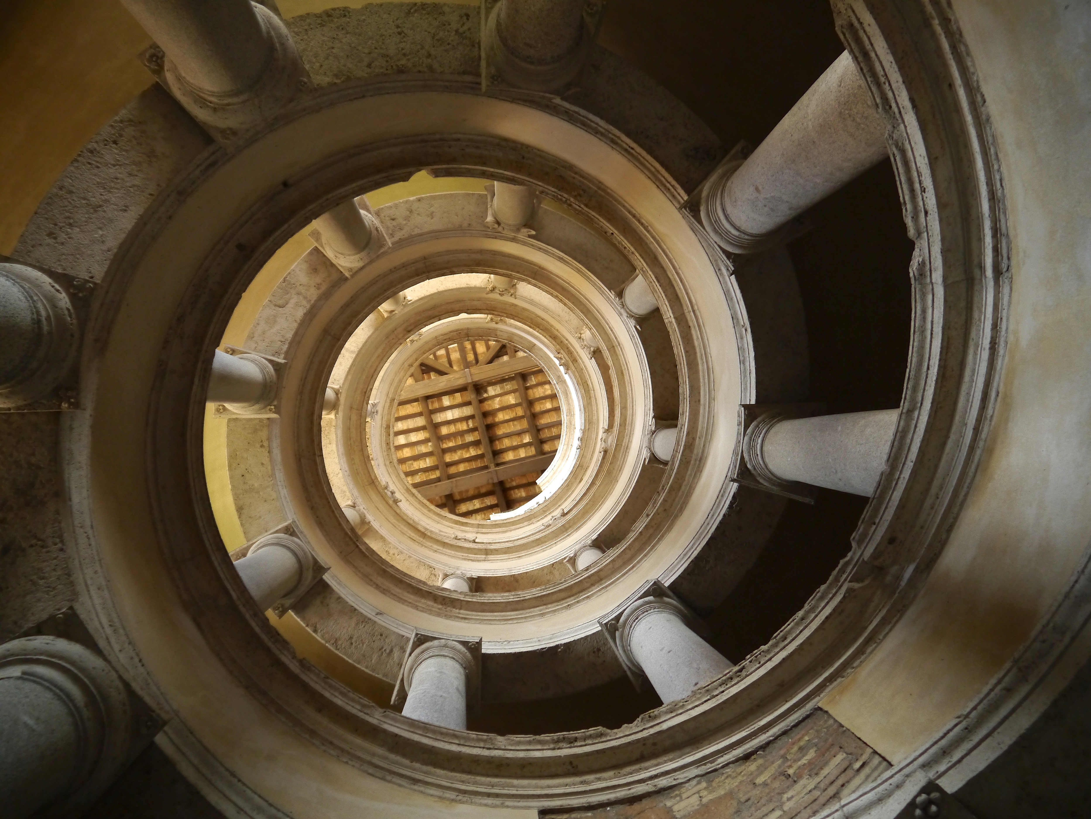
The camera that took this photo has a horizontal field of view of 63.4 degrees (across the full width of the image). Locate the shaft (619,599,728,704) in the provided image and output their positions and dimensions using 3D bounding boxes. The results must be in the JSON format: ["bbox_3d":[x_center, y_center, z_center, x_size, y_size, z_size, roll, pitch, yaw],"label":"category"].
[{"bbox_3d":[0.844,1.550,5.136,0.520,2.000,0.520,0,-92,-5],"label":"shaft"}]

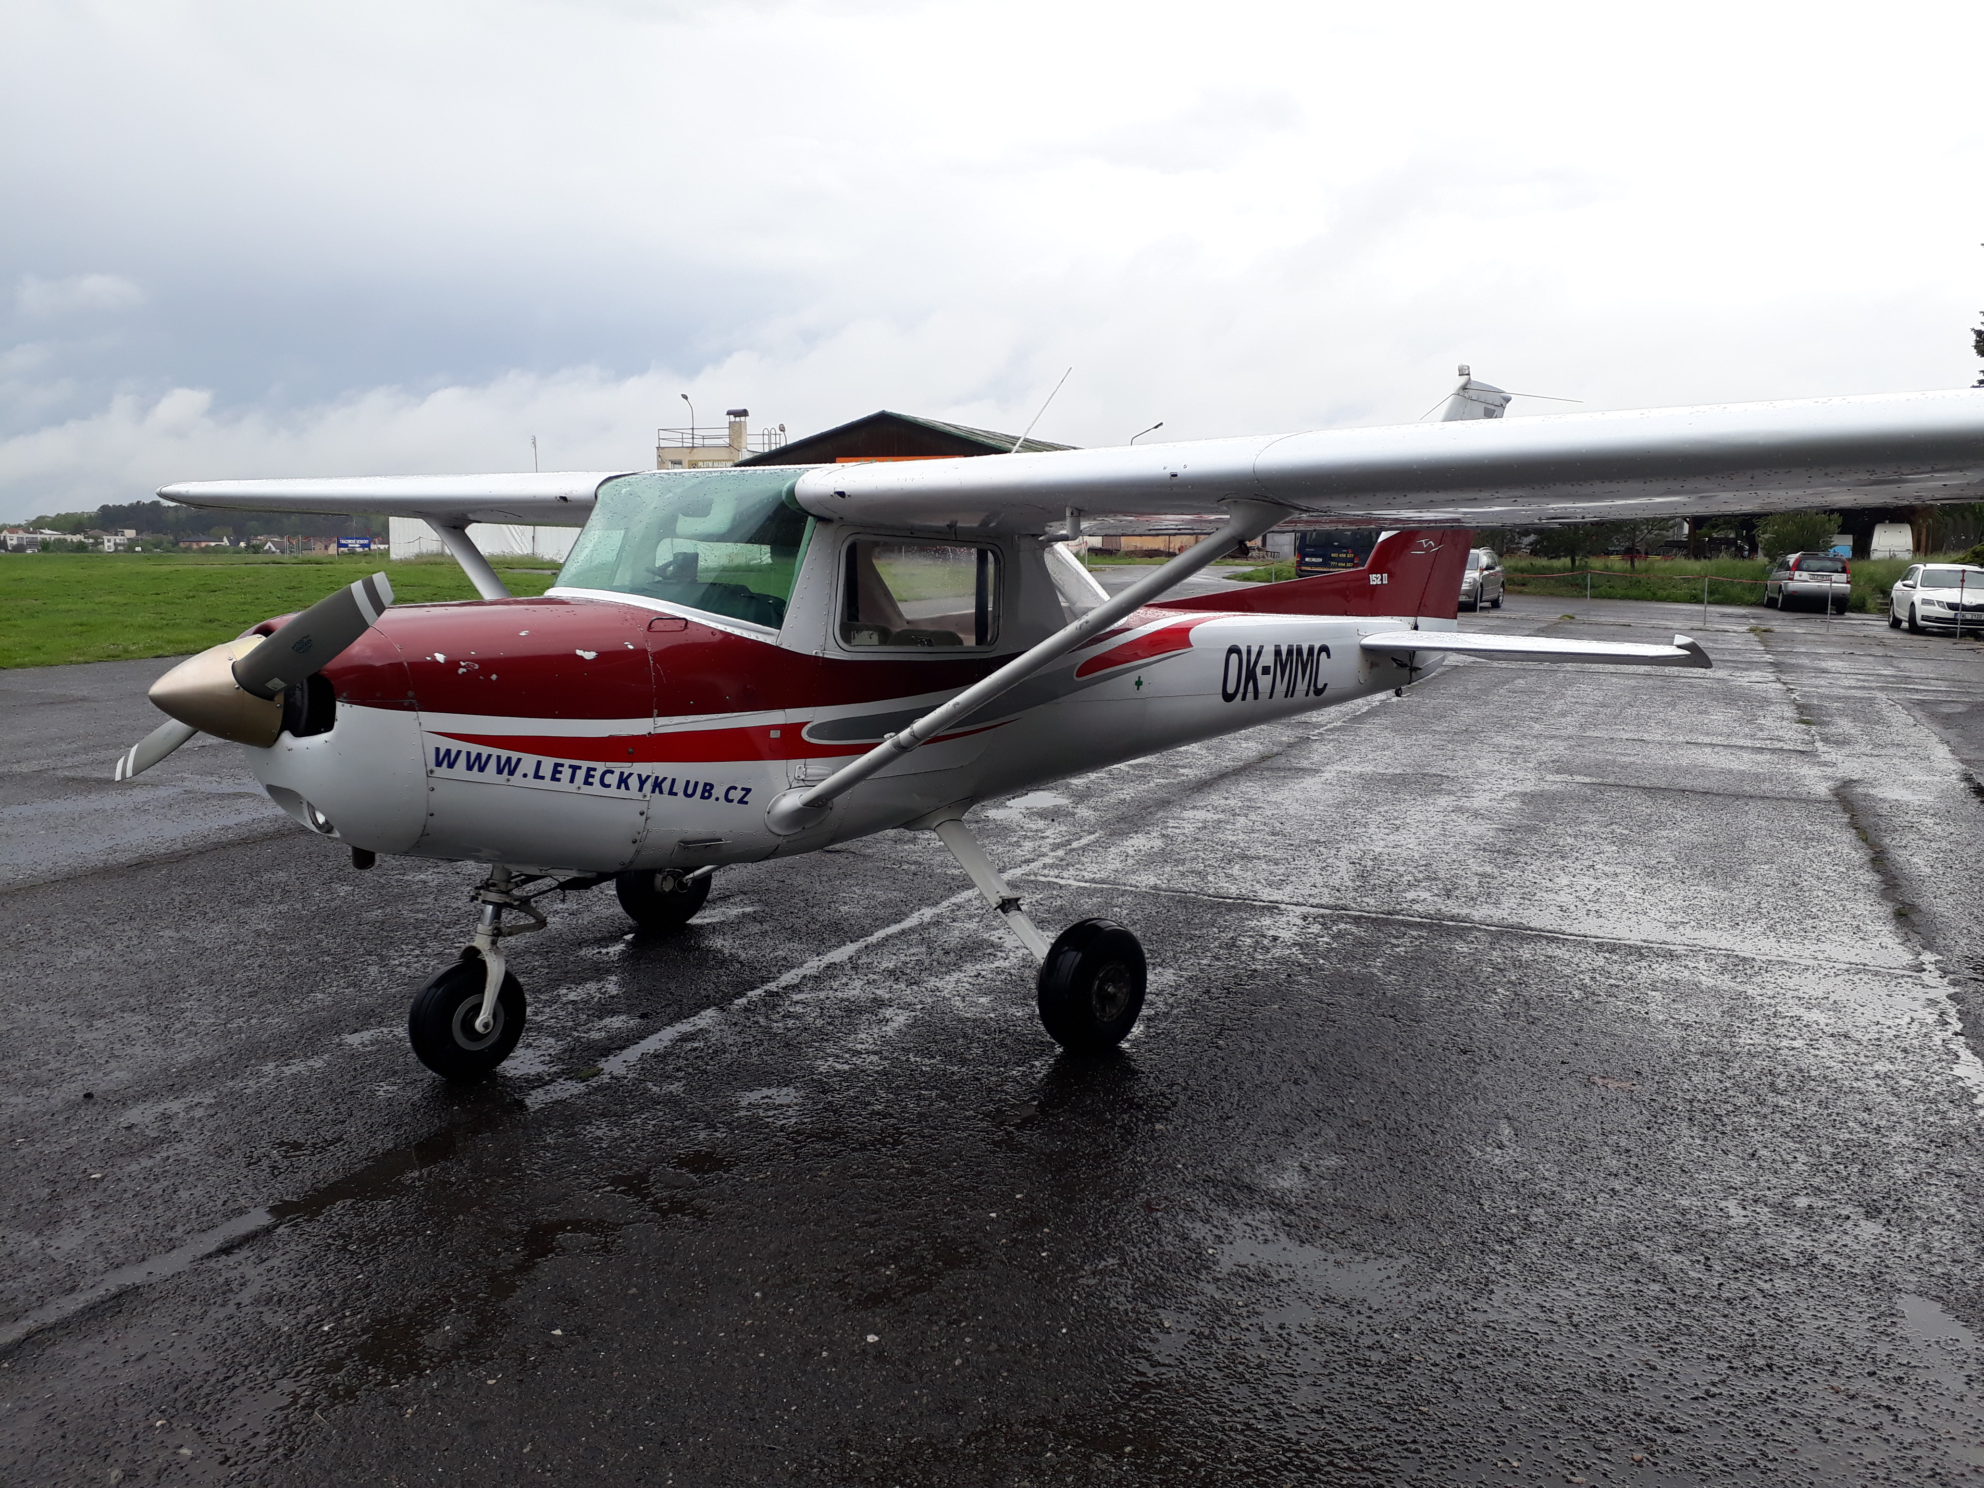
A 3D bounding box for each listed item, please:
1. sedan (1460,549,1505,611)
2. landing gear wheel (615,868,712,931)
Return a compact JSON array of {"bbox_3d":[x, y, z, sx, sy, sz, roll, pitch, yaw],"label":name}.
[{"bbox_3d":[12.250,-4.360,40.900,1.790,1.620,4.350,4,8,28],"label":"sedan"},{"bbox_3d":[-1.357,0.557,6.421,0.160,0.430,0.430,7,10,43],"label":"landing gear wheel"}]

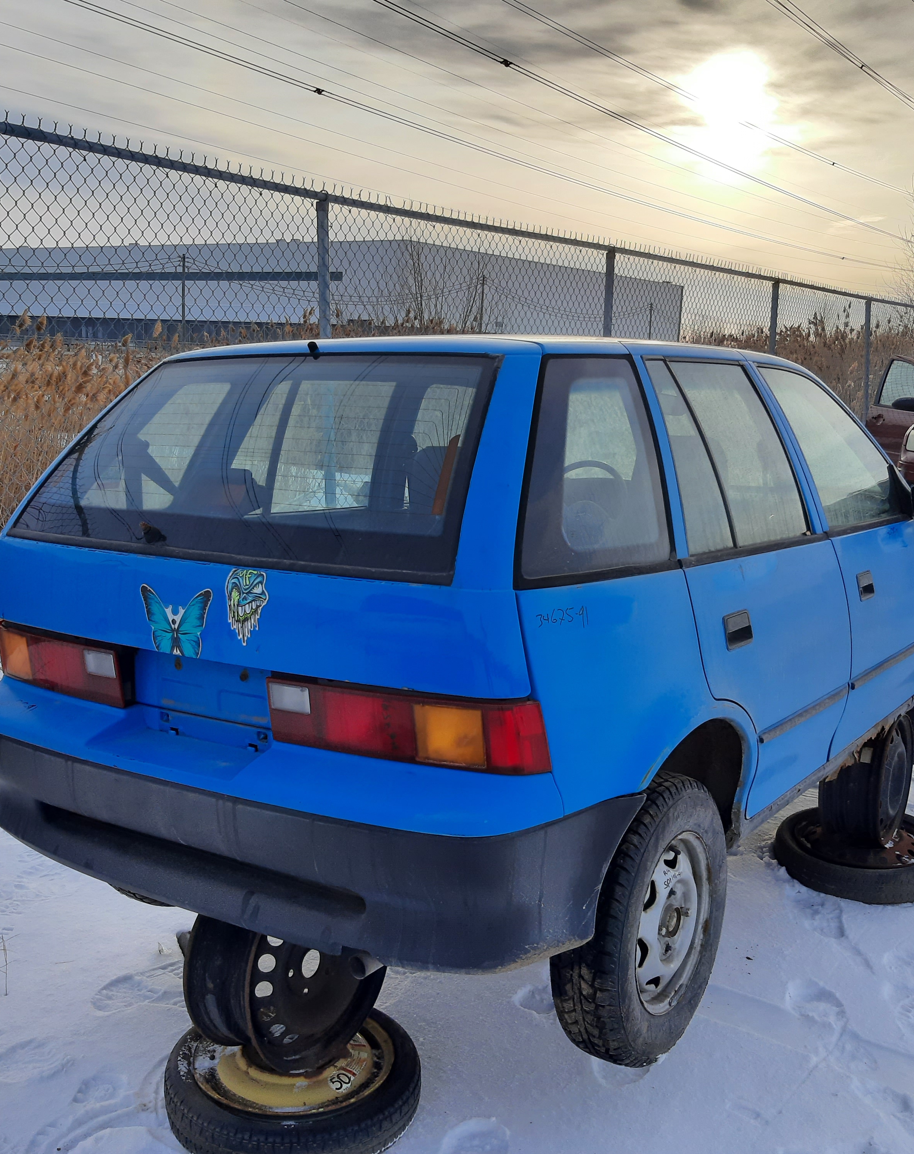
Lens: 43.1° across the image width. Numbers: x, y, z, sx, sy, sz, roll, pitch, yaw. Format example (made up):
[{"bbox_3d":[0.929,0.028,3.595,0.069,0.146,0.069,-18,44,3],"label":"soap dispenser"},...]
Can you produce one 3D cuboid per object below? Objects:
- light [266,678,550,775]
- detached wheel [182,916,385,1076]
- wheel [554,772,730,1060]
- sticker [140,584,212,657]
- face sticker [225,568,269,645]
[{"bbox_3d":[-0.092,0.238,1.884,0.495,0.128,0.115,6,8,34],"label":"light"},{"bbox_3d":[-0.334,0.763,2.335,0.175,0.408,0.408,3,10,37],"label":"detached wheel"},{"bbox_3d":[0.347,0.630,2.156,0.146,0.534,0.534,4,11,34],"label":"wheel"},{"bbox_3d":[-0.503,0.078,2.065,0.182,0.126,0.010,6,4,34],"label":"sticker"},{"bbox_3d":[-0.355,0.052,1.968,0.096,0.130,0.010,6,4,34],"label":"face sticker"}]

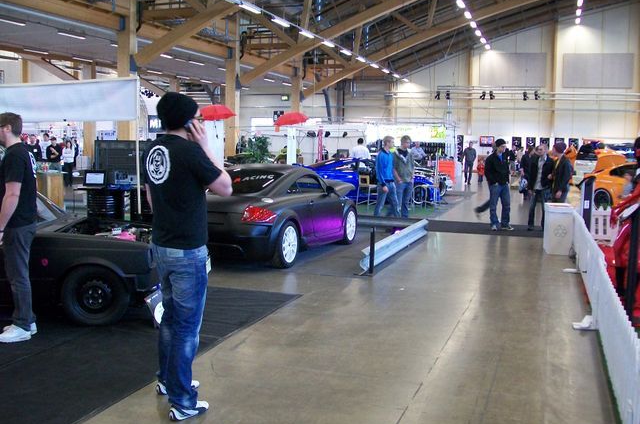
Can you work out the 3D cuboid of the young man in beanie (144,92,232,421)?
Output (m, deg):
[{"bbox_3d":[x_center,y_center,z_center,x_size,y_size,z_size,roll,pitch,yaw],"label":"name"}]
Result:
[{"bbox_3d":[-0.807,0.252,4.030,0.560,1.920,0.440,6,8,44],"label":"young man in beanie"}]

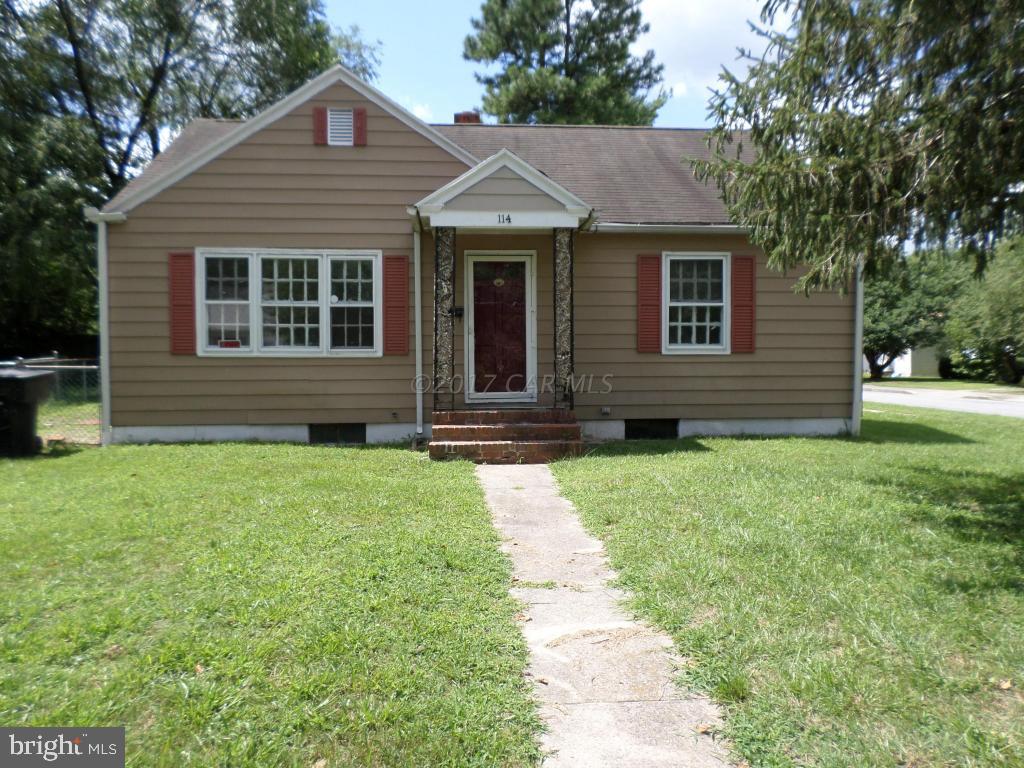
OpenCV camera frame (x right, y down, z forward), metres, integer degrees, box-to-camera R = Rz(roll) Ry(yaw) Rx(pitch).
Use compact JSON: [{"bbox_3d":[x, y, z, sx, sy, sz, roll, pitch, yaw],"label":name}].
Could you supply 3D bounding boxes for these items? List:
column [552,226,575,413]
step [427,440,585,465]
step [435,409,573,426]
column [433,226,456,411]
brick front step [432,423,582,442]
[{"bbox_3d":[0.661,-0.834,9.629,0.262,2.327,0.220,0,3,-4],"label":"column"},{"bbox_3d":[-0.066,0.825,8.897,1.827,0.234,0.330,0,3,-4],"label":"step"},{"bbox_3d":[-0.101,0.428,9.550,1.821,0.166,0.400,0,3,-4],"label":"step"},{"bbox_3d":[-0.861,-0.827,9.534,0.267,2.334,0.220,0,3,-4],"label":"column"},{"bbox_3d":[-0.066,0.609,9.206,1.820,0.166,0.330,0,3,-4],"label":"brick front step"}]

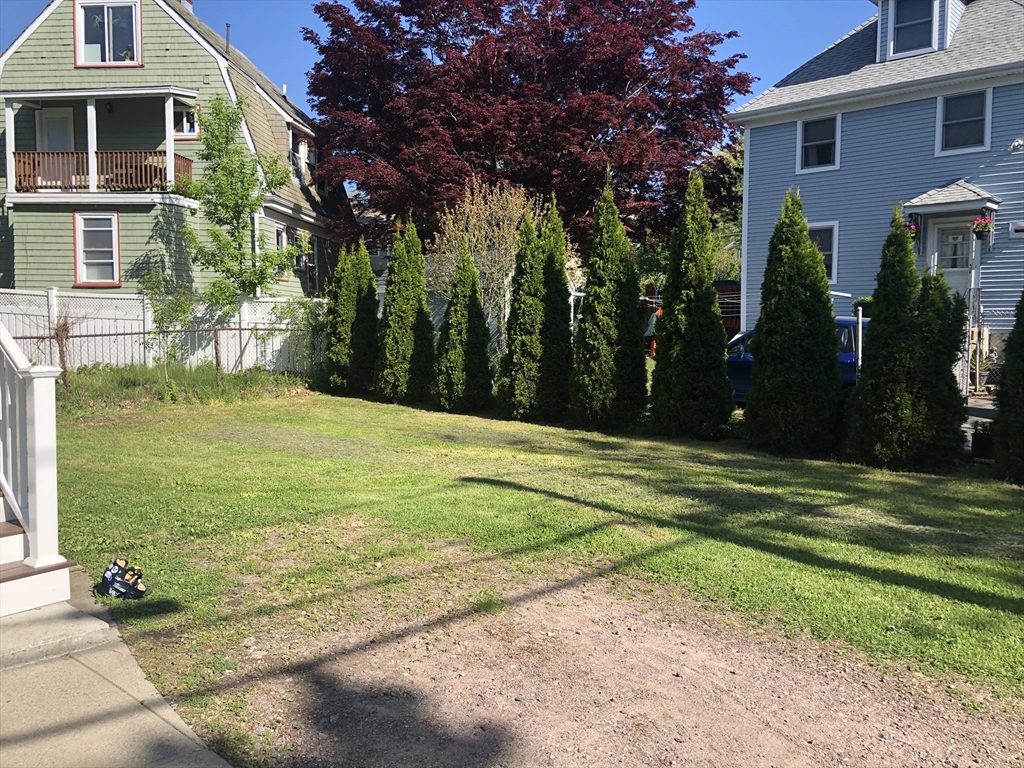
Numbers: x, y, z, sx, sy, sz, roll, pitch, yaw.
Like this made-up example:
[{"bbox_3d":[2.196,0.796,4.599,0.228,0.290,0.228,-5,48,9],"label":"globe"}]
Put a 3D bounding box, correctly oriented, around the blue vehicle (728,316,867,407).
[{"bbox_3d":[4.698,-0.265,13.664,4.400,1.670,1.800,4,5,43],"label":"blue vehicle"}]

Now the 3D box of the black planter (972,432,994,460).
[{"bbox_3d":[5.417,0.712,9.424,0.280,0.270,0.280,2,5,30],"label":"black planter"}]

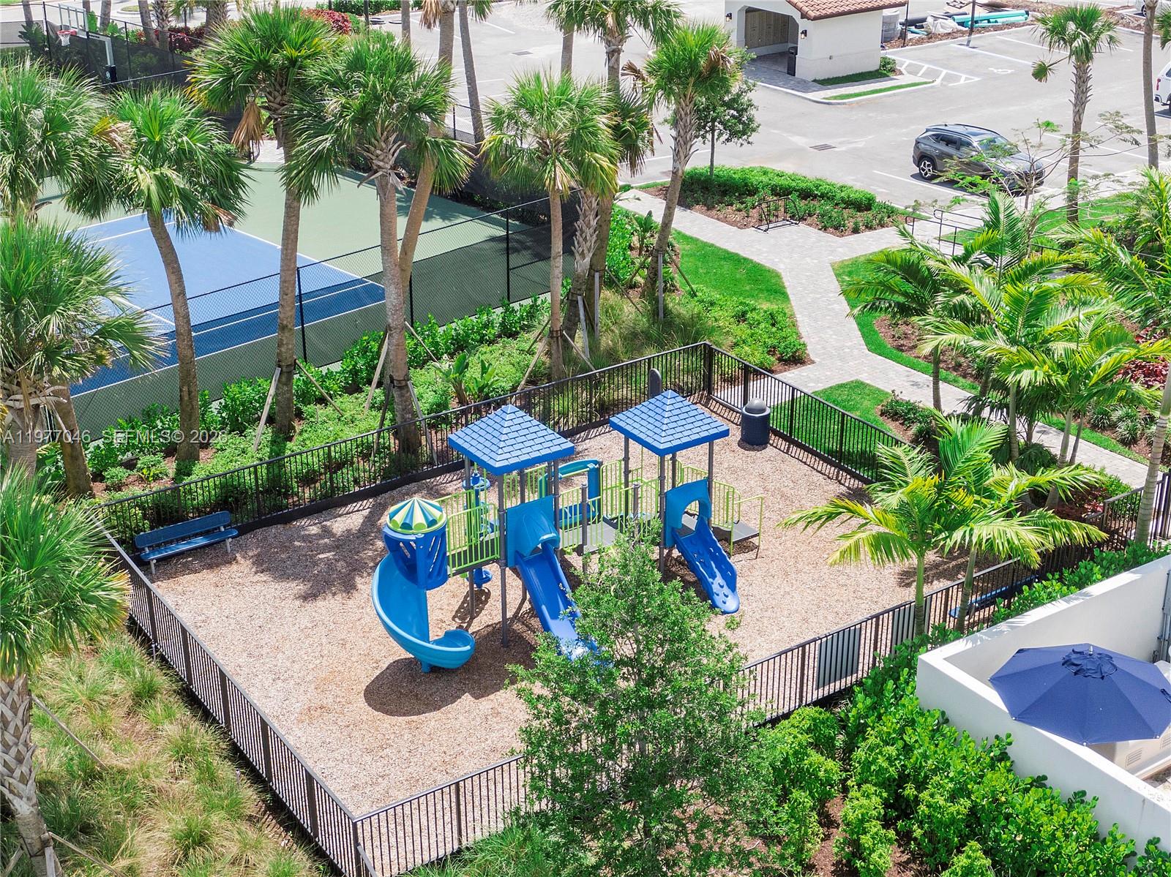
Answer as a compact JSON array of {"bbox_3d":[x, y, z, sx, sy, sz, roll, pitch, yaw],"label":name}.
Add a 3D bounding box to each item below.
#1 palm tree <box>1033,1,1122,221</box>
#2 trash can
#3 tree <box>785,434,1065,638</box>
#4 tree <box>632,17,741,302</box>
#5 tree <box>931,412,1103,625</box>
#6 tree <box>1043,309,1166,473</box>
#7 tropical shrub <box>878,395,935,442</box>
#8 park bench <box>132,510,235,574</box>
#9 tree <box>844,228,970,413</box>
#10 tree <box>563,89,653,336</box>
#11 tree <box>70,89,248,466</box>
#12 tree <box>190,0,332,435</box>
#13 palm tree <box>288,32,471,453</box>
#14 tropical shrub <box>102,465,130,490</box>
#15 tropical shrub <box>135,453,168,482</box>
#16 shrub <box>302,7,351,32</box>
[{"bbox_3d":[13.921,-9.234,46.694,2.450,6.300,2.450,0,25,0],"label":"palm tree"},{"bbox_3d":[3.579,-0.401,33.914,0.590,0.970,0.590,0,25,0],"label":"trash can"},{"bbox_3d":[5.244,1.966,25.684,4.100,4.150,3.900,0,25,0],"label":"tree"},{"bbox_3d":[2.422,-6.756,40.703,2.700,7.100,2.600,0,25,0],"label":"tree"},{"bbox_3d":[6.700,1.683,25.807,2.750,4.050,2.750,0,25,0],"label":"tree"},{"bbox_3d":[9.720,-0.540,30.917,2.300,3.800,2.300,0,25,0],"label":"tree"},{"bbox_3d":[6.972,-0.476,34.666,0.800,0.500,1.400,-16,30,-31],"label":"tropical shrub"},{"bbox_3d":[-7.108,1.928,29.010,1.810,0.790,0.560,-17,30,-32],"label":"park bench"},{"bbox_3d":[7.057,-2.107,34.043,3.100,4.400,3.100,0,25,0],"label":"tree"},{"bbox_3d":[0.577,-5.081,37.866,2.150,6.100,2.150,0,25,0],"label":"tree"},{"bbox_3d":[-8.091,-2.903,31.756,3.400,7.700,3.300,0,25,0],"label":"tree"},{"bbox_3d":[-6.137,-3.953,32.530,2.950,8.950,2.950,0,25,0],"label":"tree"},{"bbox_3d":[-3.867,-3.493,31.619,3.300,8.450,3.300,0,25,0],"label":"palm tree"},{"bbox_3d":[-9.362,0.700,32.628,0.630,0.430,0.600,0,25,0],"label":"tropical shrub"},{"bbox_3d":[-8.732,0.512,32.925,0.740,0.520,0.700,0,25,0],"label":"tropical shrub"},{"bbox_3d":[-11.513,-18.906,73.298,2.200,1.200,1.600,0,25,0],"label":"shrub"}]

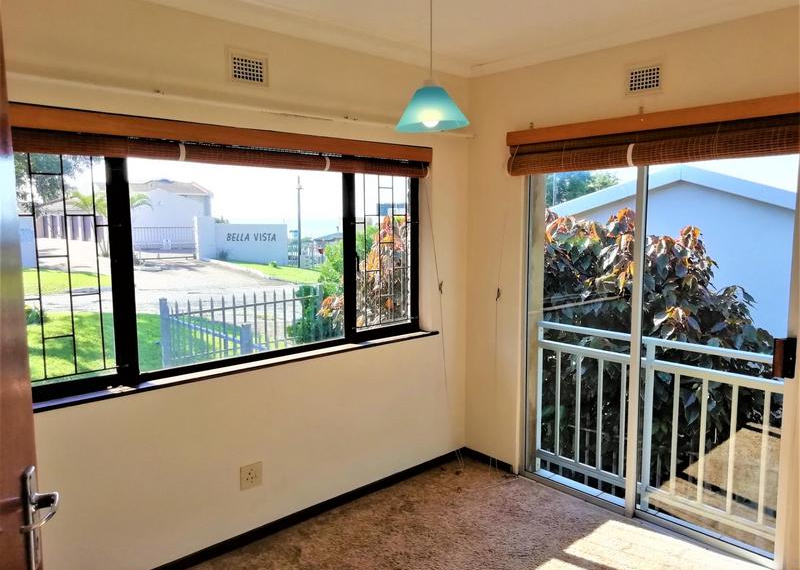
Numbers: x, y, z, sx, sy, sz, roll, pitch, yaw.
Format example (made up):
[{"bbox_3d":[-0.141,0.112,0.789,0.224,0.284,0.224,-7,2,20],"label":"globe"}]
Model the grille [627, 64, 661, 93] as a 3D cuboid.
[{"bbox_3d":[1.243,-1.044,3.052,0.020,0.120,0.178,-6,9,-42],"label":"grille"}]

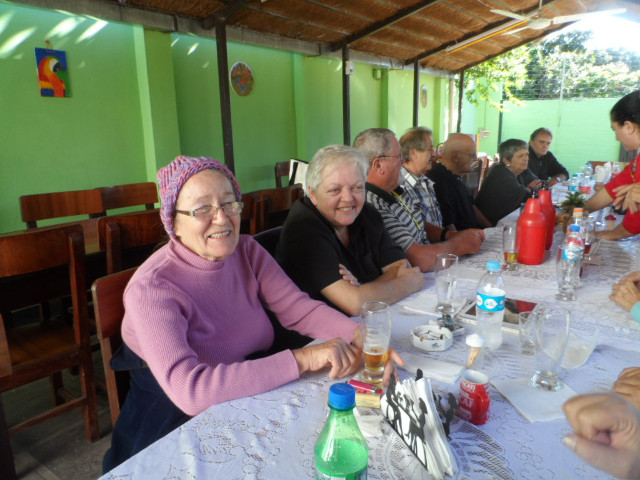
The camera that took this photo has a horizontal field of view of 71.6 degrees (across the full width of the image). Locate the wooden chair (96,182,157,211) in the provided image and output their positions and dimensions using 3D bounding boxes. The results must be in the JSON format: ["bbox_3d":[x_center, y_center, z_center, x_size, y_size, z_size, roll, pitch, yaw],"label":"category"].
[{"bbox_3d":[-1.250,0.069,3.342,0.500,0.940,0.470,7,16,34],"label":"wooden chair"}]

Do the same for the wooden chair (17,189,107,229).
[{"bbox_3d":[-1.370,0.168,2.673,0.480,0.920,0.430,10,18,37],"label":"wooden chair"}]

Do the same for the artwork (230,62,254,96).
[{"bbox_3d":[-0.786,-1.628,4.501,0.025,0.330,0.320,10,18,37],"label":"artwork"}]

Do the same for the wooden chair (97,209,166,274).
[{"bbox_3d":[-0.923,0.282,2.186,0.480,0.920,0.430,10,18,37],"label":"wooden chair"}]

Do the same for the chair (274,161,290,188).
[{"bbox_3d":[-0.157,-0.354,5.069,0.500,0.940,0.460,7,16,34],"label":"chair"}]

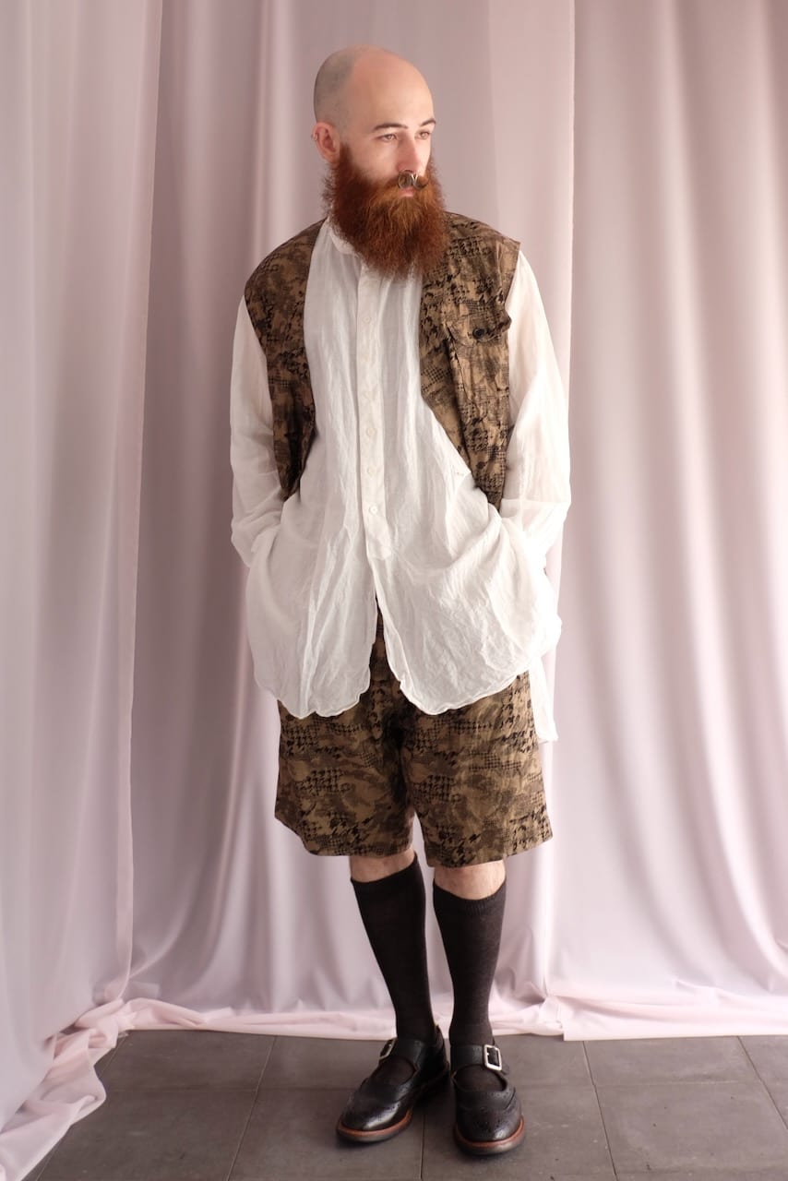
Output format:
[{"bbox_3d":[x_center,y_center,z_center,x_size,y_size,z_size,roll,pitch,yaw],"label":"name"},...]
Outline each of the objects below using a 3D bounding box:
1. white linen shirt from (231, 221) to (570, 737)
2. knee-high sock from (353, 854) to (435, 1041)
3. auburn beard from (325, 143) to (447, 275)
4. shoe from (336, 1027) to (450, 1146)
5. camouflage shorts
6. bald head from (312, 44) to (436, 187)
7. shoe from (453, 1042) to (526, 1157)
[{"bbox_3d":[0.011,-0.155,1.462,0.560,0.870,0.320,-1,5,9],"label":"white linen shirt"},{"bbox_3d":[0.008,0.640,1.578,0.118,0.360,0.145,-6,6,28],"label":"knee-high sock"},{"bbox_3d":[-0.004,-0.568,1.330,0.175,0.200,0.150,-5,11,-34],"label":"auburn beard"},{"bbox_3d":[0.005,0.845,1.563,0.109,0.097,0.278,2,6,37],"label":"shoe"},{"bbox_3d":[0.028,0.165,1.496,0.460,0.530,0.310,0,5,13],"label":"camouflage shorts"},{"bbox_3d":[-0.031,-0.705,1.358,0.165,0.225,0.205,-5,13,-36],"label":"bald head"},{"bbox_3d":[0.161,0.842,1.549,0.110,0.097,0.278,-2,5,-3],"label":"shoe"}]

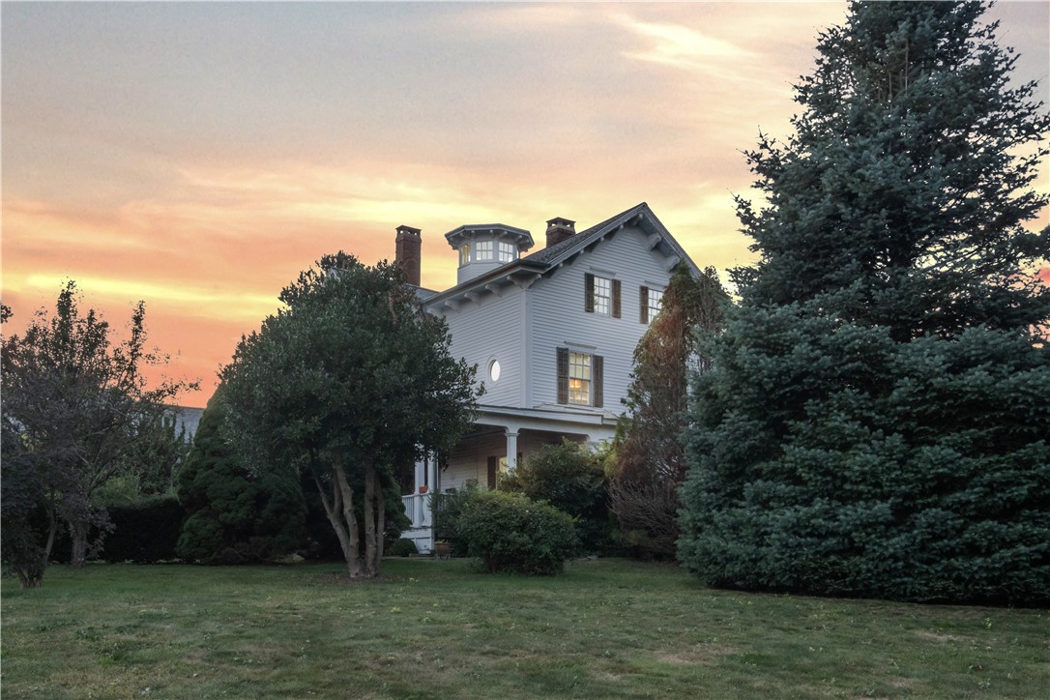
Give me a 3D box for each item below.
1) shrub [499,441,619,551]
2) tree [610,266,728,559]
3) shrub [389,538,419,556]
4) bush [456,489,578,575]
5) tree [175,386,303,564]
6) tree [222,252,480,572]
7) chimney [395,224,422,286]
[{"bbox_3d":[0.885,4.074,26.286,3.170,3.256,2.900,0,-9,0],"label":"shrub"},{"bbox_3d":[4.109,1.664,27.377,3.408,8.359,3.500,0,-9,0],"label":"tree"},{"bbox_3d":[-3.536,5.742,28.047,0.845,0.513,0.850,0,-9,0],"label":"shrub"},{"bbox_3d":[-0.167,4.147,22.225,2.812,1.822,2.600,0,-9,0],"label":"bush"},{"bbox_3d":[-7.668,3.298,26.105,3.565,4.713,3.600,0,-9,0],"label":"tree"},{"bbox_3d":[-3.815,1.318,21.053,5.664,7.043,5.500,0,-9,0],"label":"tree"},{"bbox_3d":[-4.668,-3.745,38.561,0.780,2.629,0.720,6,-11,-33],"label":"chimney"}]

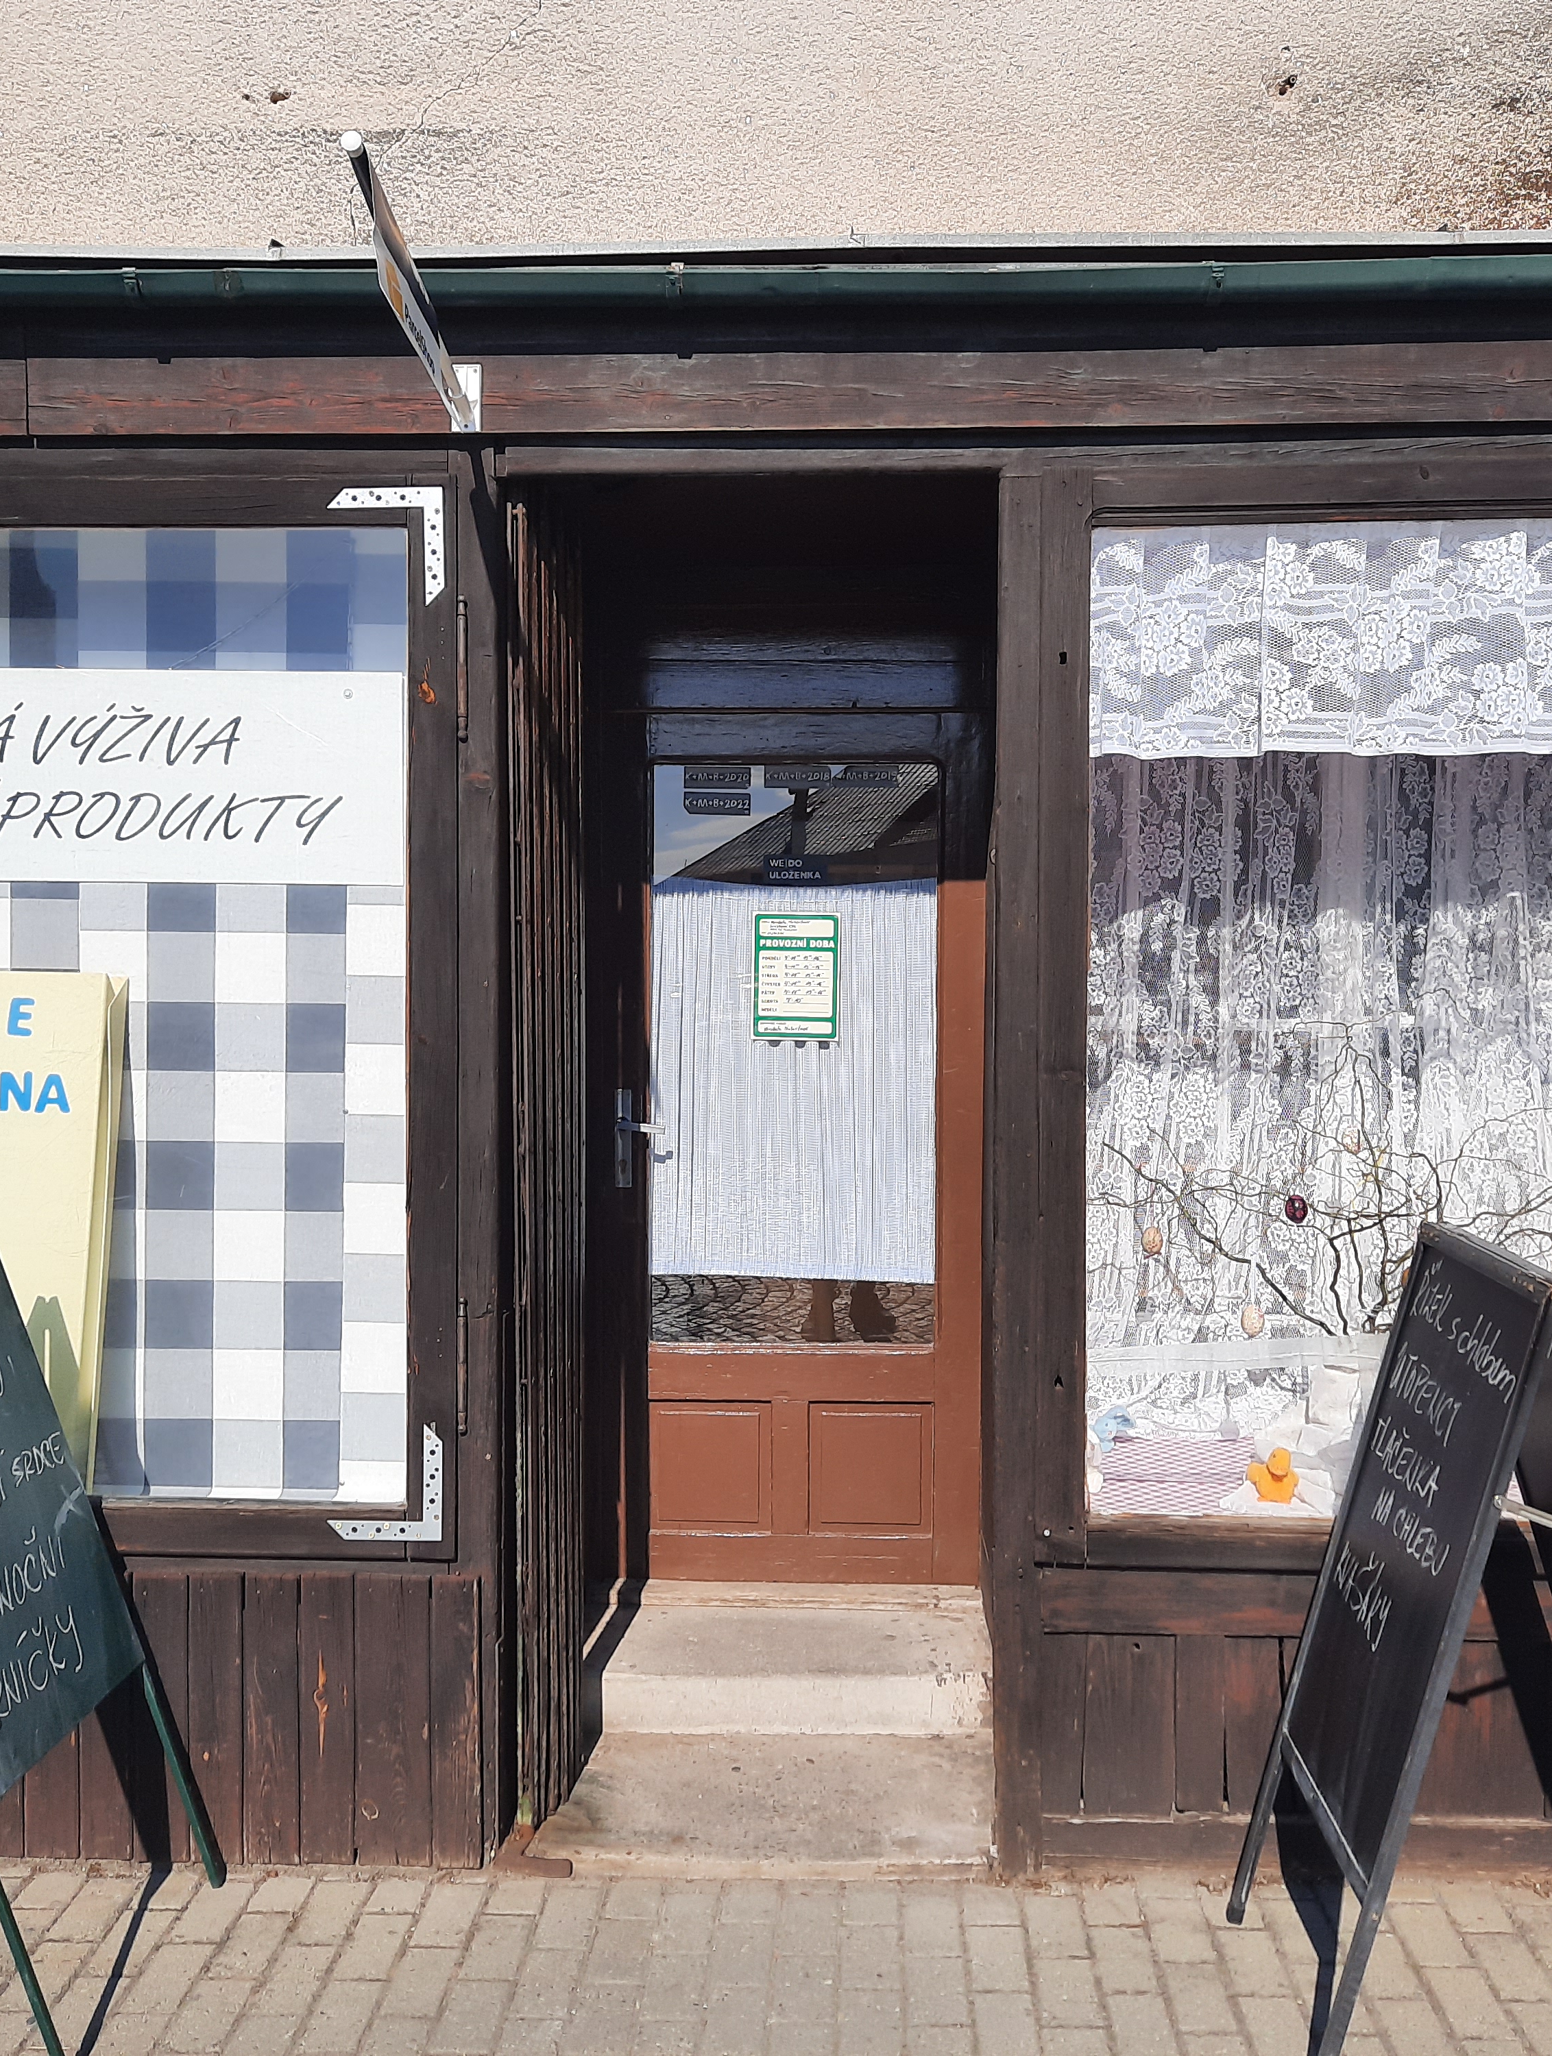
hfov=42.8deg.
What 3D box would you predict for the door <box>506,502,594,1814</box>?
[{"bbox_3d":[-0.415,0.247,3.660,0.050,2.365,0.390,1,2,14],"label":"door"}]

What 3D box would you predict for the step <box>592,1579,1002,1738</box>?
[{"bbox_3d":[0.027,1.354,4.276,0.870,0.132,0.539,0,2,2],"label":"step"}]

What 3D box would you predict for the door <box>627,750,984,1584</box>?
[{"bbox_3d":[0.044,0.285,4.561,0.900,1.984,0.055,0,2,2],"label":"door"}]

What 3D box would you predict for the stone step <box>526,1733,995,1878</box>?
[{"bbox_3d":[-0.024,1.456,3.731,0.865,0.042,0.558,0,2,2],"label":"stone step"}]

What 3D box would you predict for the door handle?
[{"bbox_3d":[-0.312,0.256,4.522,0.114,0.224,0.062,0,2,2],"label":"door handle"}]

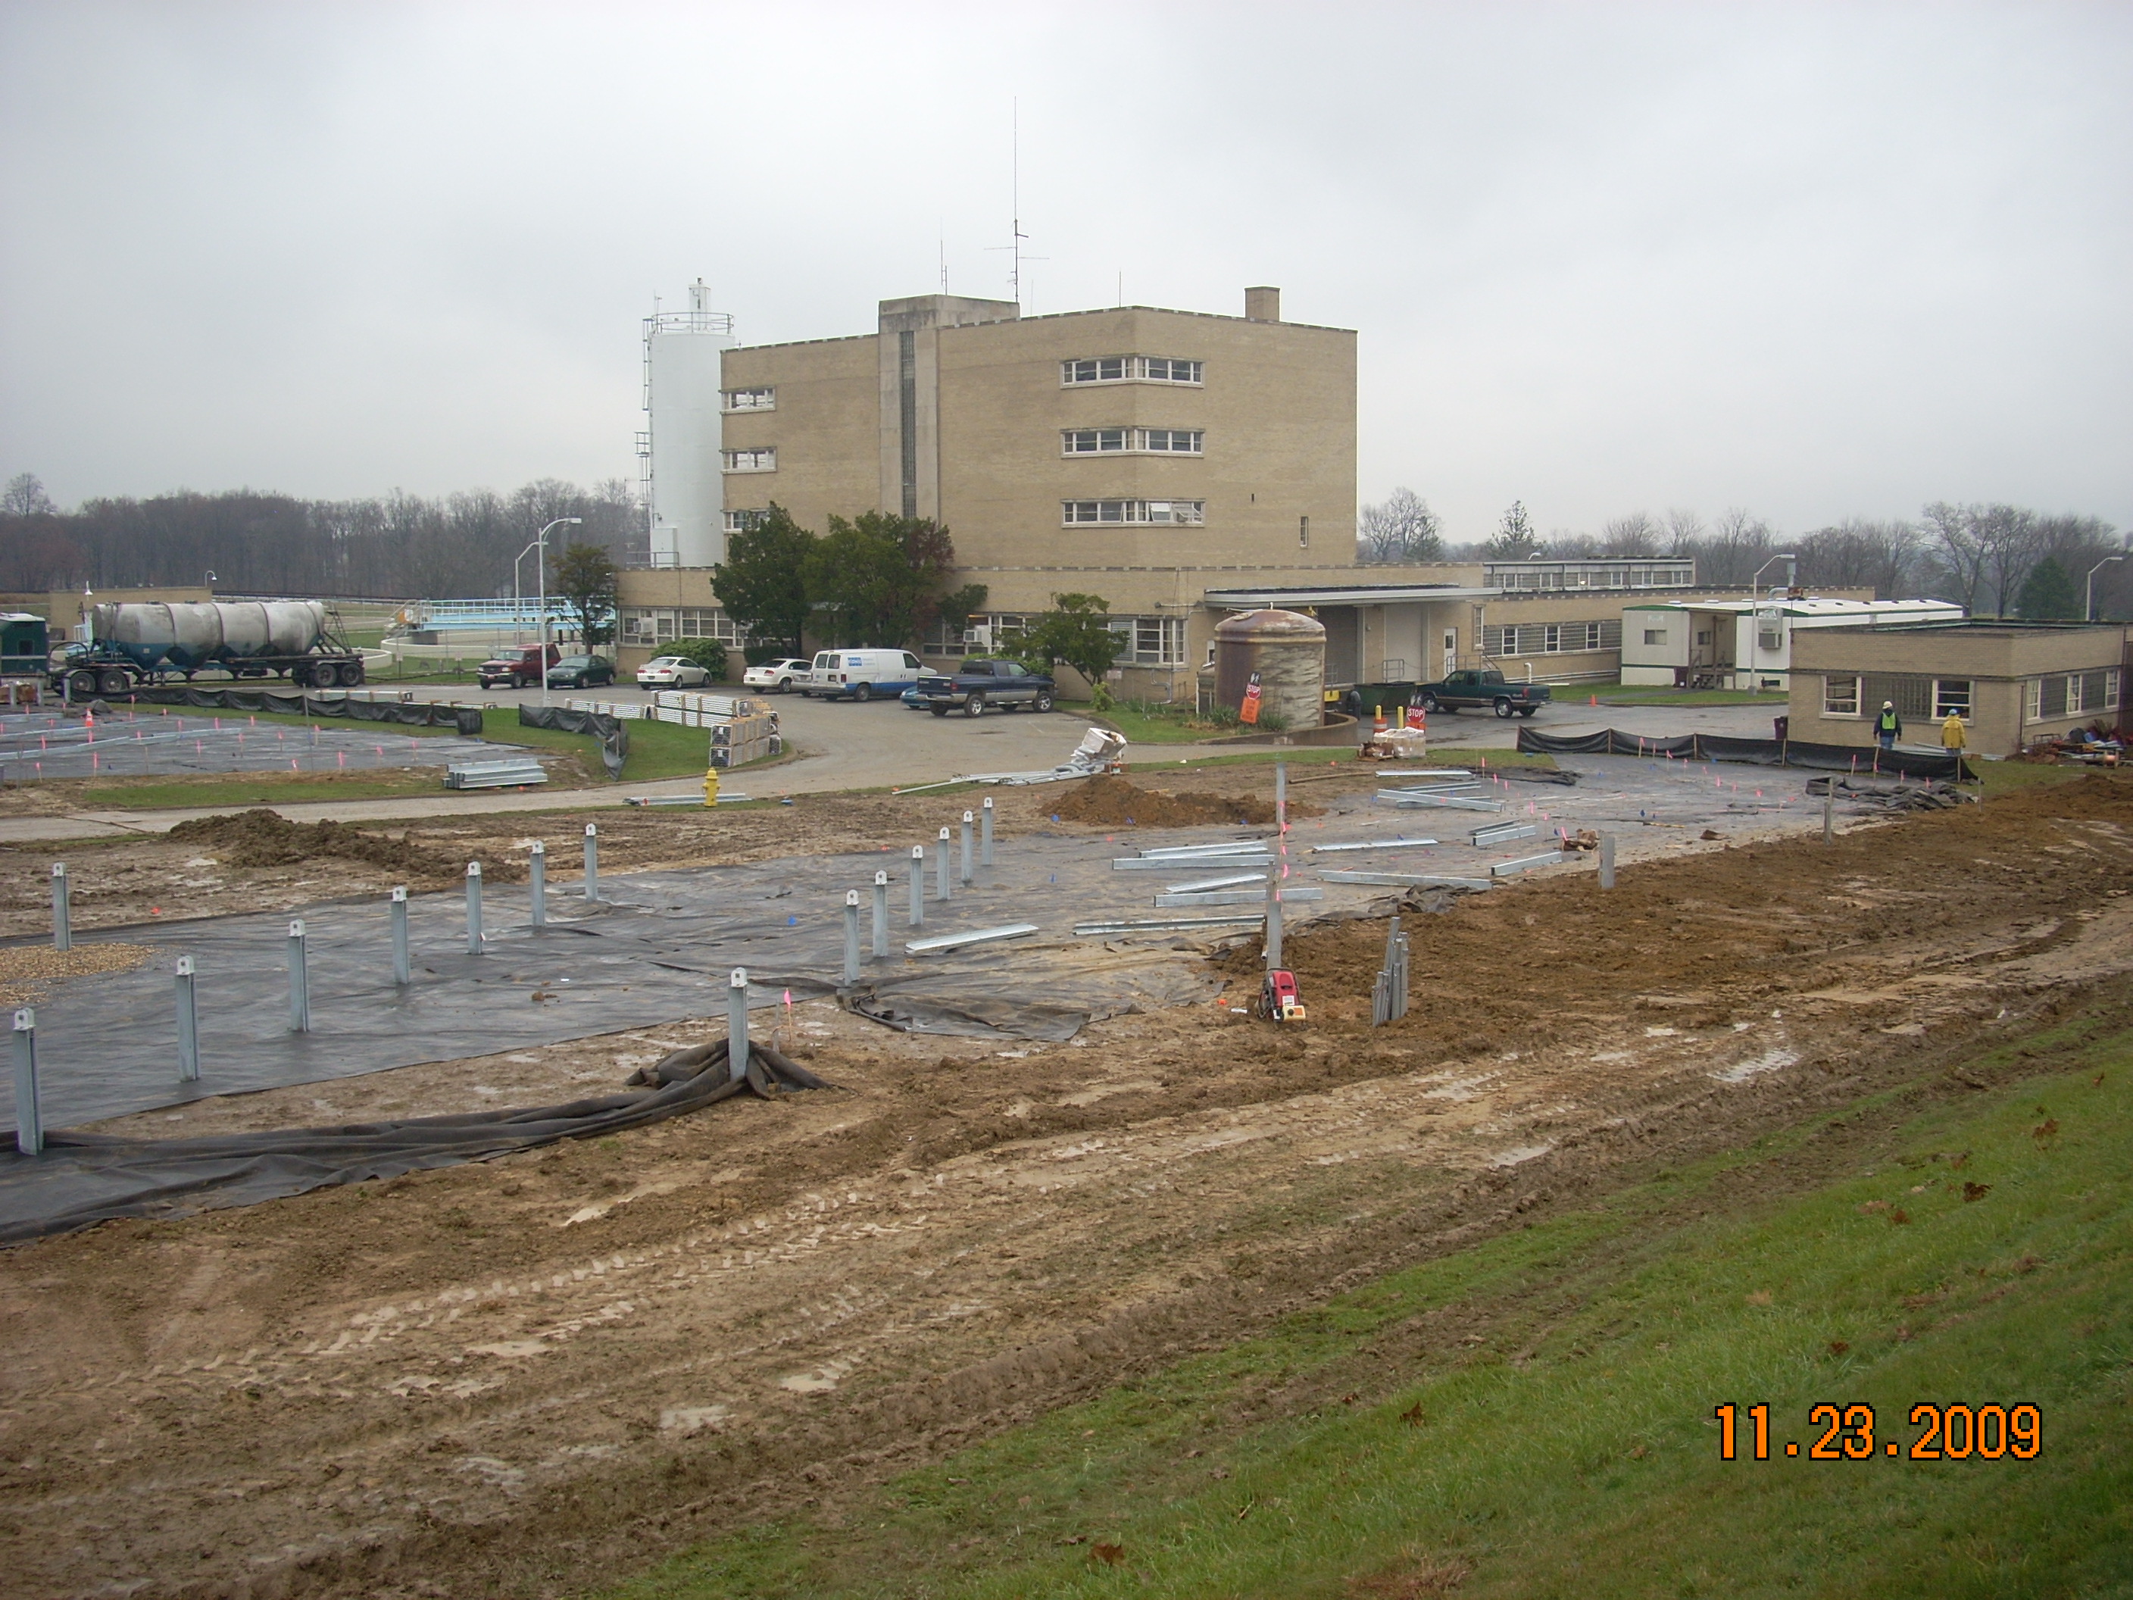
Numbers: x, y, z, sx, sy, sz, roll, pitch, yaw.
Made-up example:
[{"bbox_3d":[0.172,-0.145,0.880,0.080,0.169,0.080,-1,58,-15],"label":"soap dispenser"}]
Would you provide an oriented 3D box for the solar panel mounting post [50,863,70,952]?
[{"bbox_3d":[-14.322,1.528,32.493,0.180,1.270,0.140,0,6,7],"label":"solar panel mounting post"}]

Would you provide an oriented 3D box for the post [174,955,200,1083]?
[{"bbox_3d":[-9.456,2.351,24.561,0.180,1.374,0.140,0,6,7],"label":"post"}]

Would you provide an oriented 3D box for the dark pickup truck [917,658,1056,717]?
[{"bbox_3d":[-2.710,-3.947,80.398,2.000,1.880,5.700,6,9,44],"label":"dark pickup truck"}]

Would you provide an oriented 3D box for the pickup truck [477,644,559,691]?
[{"bbox_3d":[-24.217,-5.932,100.898,1.780,1.880,4.950,1,6,14],"label":"pickup truck"}]

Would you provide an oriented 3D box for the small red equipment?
[{"bbox_3d":[2.881,2.565,30.431,0.550,0.640,0.550,-2,6,-17],"label":"small red equipment"}]

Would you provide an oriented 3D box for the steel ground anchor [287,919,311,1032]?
[{"bbox_3d":[-9.199,2.115,27.354,0.180,1.376,0.140,0,6,7],"label":"steel ground anchor"}]

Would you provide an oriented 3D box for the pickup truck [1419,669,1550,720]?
[{"bbox_3d":[17.050,-4.400,93.800,5.540,1.860,1.950,4,7,39],"label":"pickup truck"}]

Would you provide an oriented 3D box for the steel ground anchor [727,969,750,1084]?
[{"bbox_3d":[-3.711,2.553,25.875,0.180,1.333,0.140,0,6,7],"label":"steel ground anchor"}]

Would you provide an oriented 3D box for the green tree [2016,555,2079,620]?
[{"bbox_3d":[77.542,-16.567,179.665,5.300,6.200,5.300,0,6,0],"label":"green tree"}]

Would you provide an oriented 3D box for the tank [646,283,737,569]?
[{"bbox_3d":[-18.939,-18.726,114.689,4.350,15.000,4.350,0,6,0],"label":"tank"}]

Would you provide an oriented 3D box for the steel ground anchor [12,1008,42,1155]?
[{"bbox_3d":[-9.838,2.665,21.528,0.150,1.340,0.130,1,6,8],"label":"steel ground anchor"}]

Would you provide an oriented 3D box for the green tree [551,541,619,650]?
[{"bbox_3d":[-23.595,-9.412,112.333,3.000,6.590,3.000,0,6,0],"label":"green tree"}]

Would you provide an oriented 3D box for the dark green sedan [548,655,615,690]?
[{"bbox_3d":[-21.872,-5.845,102.923,1.800,1.430,4.750,1,6,12],"label":"dark green sedan"}]

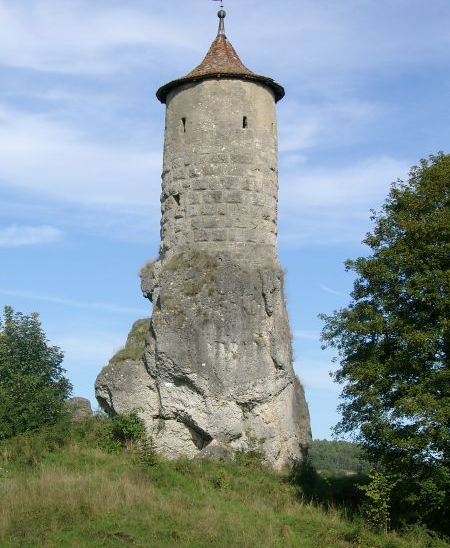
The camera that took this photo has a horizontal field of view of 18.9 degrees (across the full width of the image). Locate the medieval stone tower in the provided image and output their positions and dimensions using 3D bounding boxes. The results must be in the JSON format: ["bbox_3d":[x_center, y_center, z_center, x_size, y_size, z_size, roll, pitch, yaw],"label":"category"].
[{"bbox_3d":[-0.972,-1.680,57.389,8.678,19.504,8.000,1,-9,0],"label":"medieval stone tower"}]

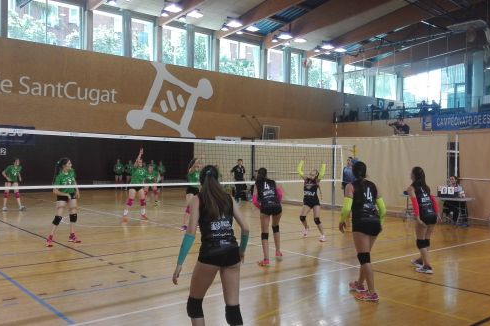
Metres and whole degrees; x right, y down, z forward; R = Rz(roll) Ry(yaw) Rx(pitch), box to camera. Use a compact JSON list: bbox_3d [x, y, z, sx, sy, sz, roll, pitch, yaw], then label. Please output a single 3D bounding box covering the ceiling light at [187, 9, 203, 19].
[{"bbox_3d":[-2.701,-8.141,22.656,0.650,0.380,0.650,1,0,-37],"label":"ceiling light"}]

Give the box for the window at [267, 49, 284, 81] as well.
[{"bbox_3d":[2.233,-7.032,30.030,1.571,2.273,0.150,0,0,-37],"label":"window"}]

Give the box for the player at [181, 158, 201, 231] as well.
[{"bbox_3d":[-1.204,0.759,10.000,0.580,1.700,0.500,0,0,-36],"label":"player"}]

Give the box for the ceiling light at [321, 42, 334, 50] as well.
[{"bbox_3d":[5.734,-8.056,28.786,0.650,0.380,0.650,1,0,-37],"label":"ceiling light"}]

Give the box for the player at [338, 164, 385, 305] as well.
[{"bbox_3d":[1.546,0.840,5.413,0.540,1.700,0.480,1,0,-12],"label":"player"}]

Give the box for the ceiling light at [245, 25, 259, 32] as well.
[{"bbox_3d":[0.487,-8.402,25.900,0.700,0.300,0.700,0,0,-37],"label":"ceiling light"}]

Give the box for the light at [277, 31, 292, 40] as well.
[{"bbox_3d":[2.617,-8.383,27.300,0.700,0.350,0.700,0,0,-37],"label":"light"}]

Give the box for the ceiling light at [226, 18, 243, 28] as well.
[{"bbox_3d":[-0.607,-8.467,25.200,0.750,0.350,0.750,0,0,-37],"label":"ceiling light"}]

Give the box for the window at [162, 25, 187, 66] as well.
[{"bbox_3d":[-4.083,-6.802,24.388,1.590,2.180,0.150,1,0,-37],"label":"window"}]

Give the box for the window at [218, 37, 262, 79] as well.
[{"bbox_3d":[-0.255,-7.060,28.189,3.435,2.217,0.150,0,0,-37],"label":"window"}]

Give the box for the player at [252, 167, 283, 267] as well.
[{"bbox_3d":[0.391,0.860,6.993,0.520,1.600,0.550,1,0,-8],"label":"player"}]

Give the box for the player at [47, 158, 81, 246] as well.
[{"bbox_3d":[-3.541,0.761,8.100,0.620,1.690,0.480,0,0,-45],"label":"player"}]

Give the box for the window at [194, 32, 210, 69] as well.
[{"bbox_3d":[-2.724,-7.054,26.362,1.174,2.265,0.150,0,0,-37],"label":"window"}]

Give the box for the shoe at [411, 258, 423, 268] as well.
[{"bbox_3d":[2.874,1.646,6.916,0.105,0.110,0.270,1,0,-22],"label":"shoe"}]

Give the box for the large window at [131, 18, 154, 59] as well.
[{"bbox_3d":[-5.713,-6.846,23.203,1.280,2.160,0.150,1,0,-37],"label":"large window"}]

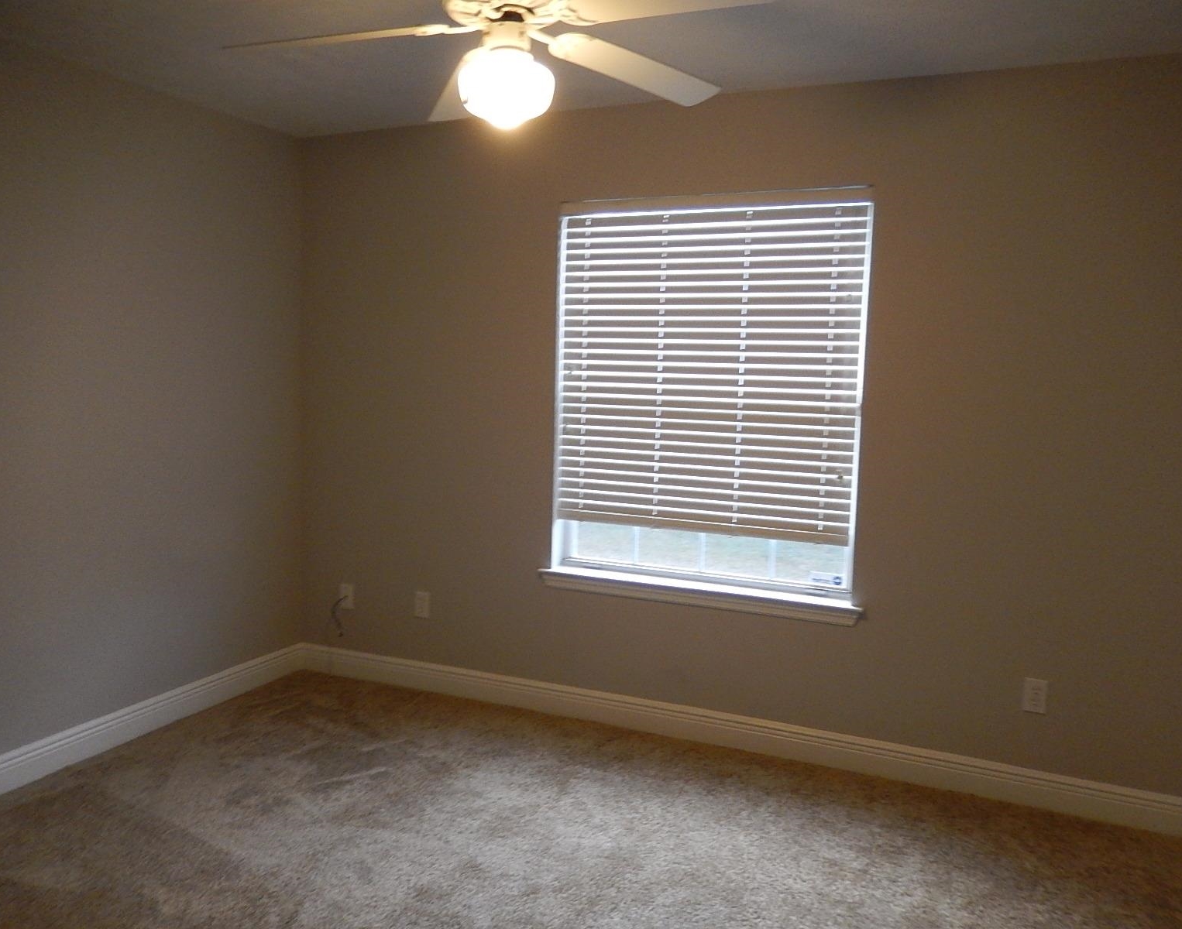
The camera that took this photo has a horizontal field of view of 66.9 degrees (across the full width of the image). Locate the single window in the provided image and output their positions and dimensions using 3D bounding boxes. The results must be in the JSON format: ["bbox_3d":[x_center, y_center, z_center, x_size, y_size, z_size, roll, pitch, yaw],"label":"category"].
[{"bbox_3d":[0.420,-0.228,3.422,1.260,1.560,0.120,4,6,23],"label":"single window"}]

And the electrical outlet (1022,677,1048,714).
[{"bbox_3d":[1.500,0.785,3.019,0.065,0.113,0.010,4,6,23],"label":"electrical outlet"}]

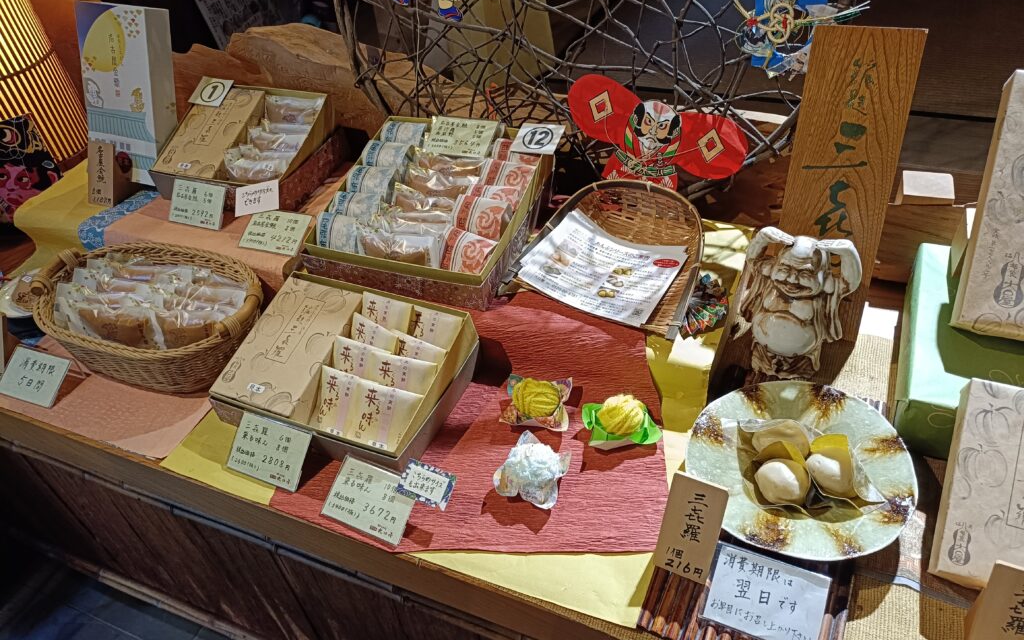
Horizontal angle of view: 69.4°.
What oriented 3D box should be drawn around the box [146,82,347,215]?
[{"bbox_3d":[-0.415,-0.273,1.159,0.221,0.087,0.183,8,54,15],"label":"box"}]

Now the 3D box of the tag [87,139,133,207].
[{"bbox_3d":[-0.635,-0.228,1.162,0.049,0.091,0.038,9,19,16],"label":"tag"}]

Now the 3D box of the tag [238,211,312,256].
[{"bbox_3d":[-0.335,-0.123,1.047,0.093,0.006,0.062,7,71,14],"label":"tag"}]

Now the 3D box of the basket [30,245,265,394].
[{"bbox_3d":[-0.462,0.009,0.978,0.326,0.120,0.210,13,47,19],"label":"basket"}]

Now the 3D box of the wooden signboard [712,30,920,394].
[{"bbox_3d":[0.387,-0.151,0.884,0.115,0.369,0.015,8,24,15],"label":"wooden signboard"}]

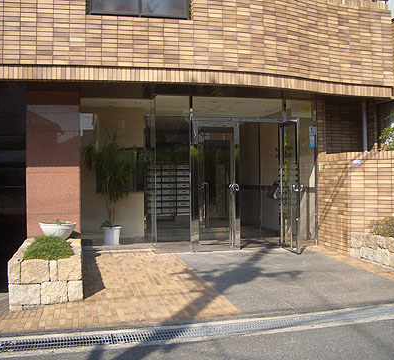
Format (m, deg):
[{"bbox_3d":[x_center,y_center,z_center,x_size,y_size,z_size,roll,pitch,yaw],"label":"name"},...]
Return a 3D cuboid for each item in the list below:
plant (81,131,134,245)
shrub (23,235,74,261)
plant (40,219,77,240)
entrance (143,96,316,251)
[{"bbox_3d":[-1.610,0.135,8.700,0.950,2.070,0.900,0,0,-12],"label":"plant"},{"bbox_3d":[-1.860,0.830,6.100,0.600,0.270,0.850,0,0,-12],"label":"shrub"},{"bbox_3d":[-1.980,0.730,6.950,0.540,0.270,0.540,0,0,-12],"label":"plant"},{"bbox_3d":[0.590,-0.130,8.750,3.050,2.720,0.650,0,0,-12],"label":"entrance"}]

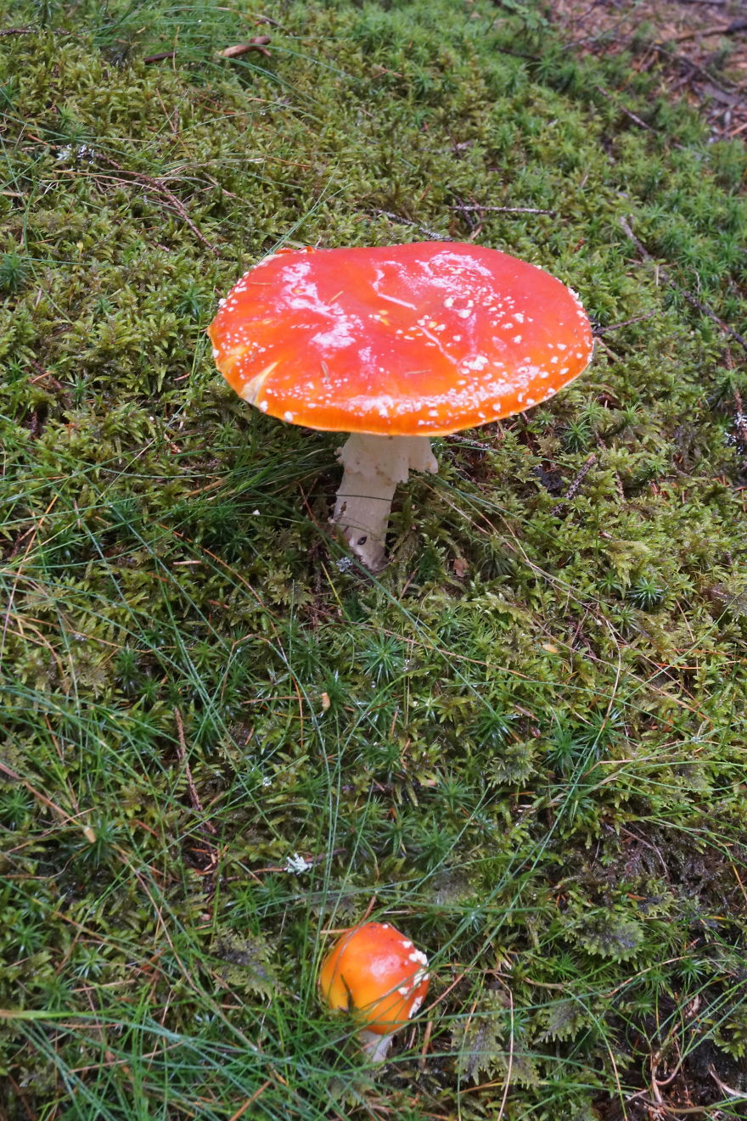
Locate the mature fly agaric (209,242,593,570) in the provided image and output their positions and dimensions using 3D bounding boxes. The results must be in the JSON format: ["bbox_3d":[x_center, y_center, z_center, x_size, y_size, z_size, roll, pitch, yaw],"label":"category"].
[{"bbox_3d":[0.012,-0.054,0.714,0.163,0.138,0.141,0,35,0],"label":"mature fly agaric"}]

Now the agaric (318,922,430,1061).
[{"bbox_3d":[0.000,0.147,0.542,0.036,0.060,0.036,0,35,0],"label":"agaric"}]

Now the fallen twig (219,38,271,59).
[{"bbox_3d":[-0.091,-0.364,1.148,0.043,0.014,0.020,-25,48,-25],"label":"fallen twig"}]

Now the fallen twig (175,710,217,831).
[{"bbox_3d":[-0.072,0.083,0.651,0.005,0.006,0.069,-12,43,-13],"label":"fallen twig"}]

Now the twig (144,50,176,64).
[{"bbox_3d":[-0.150,-0.354,1.137,0.025,0.007,0.007,-24,47,-25],"label":"twig"}]

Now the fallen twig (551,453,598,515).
[{"bbox_3d":[0.098,-0.037,0.785,0.005,0.006,0.052,20,46,21],"label":"fallen twig"}]

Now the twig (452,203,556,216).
[{"bbox_3d":[0.078,-0.212,0.979,0.064,0.006,0.005,4,42,5],"label":"twig"}]

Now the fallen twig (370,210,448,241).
[{"bbox_3d":[0.021,-0.200,0.966,0.056,0.006,0.005,27,48,27],"label":"fallen twig"}]

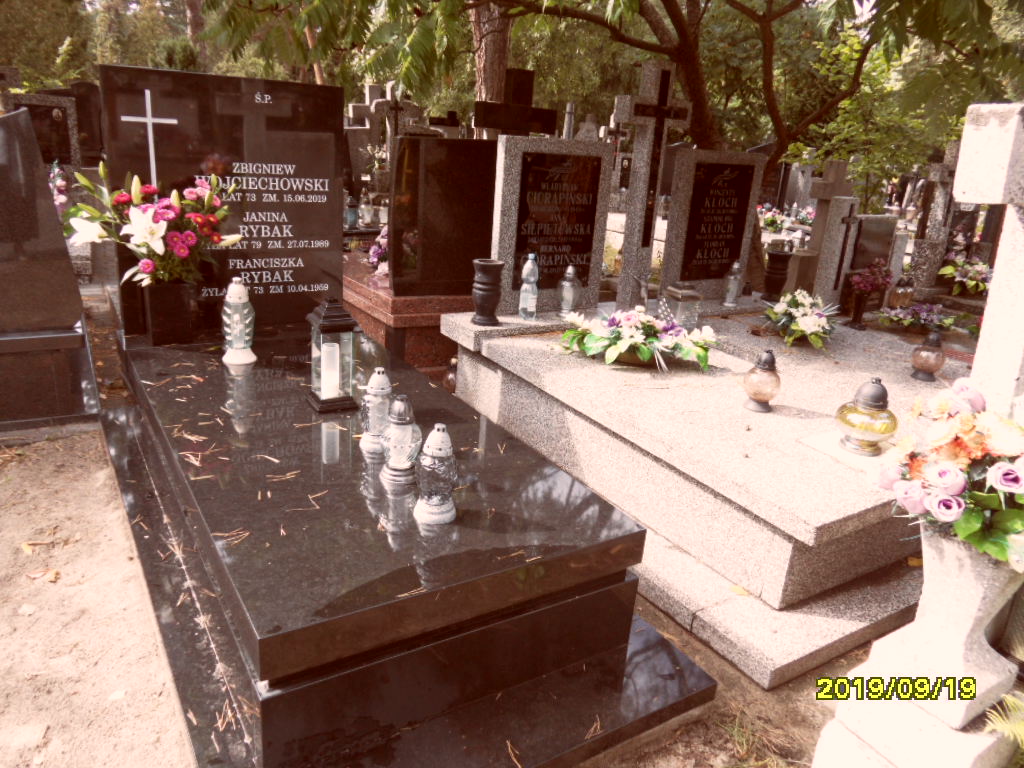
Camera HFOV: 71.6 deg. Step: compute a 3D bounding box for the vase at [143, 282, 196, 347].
[{"bbox_3d":[-1.258,-0.272,2.607,0.140,0.231,0.149,-8,24,-33],"label":"vase"}]

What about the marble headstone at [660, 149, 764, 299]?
[{"bbox_3d":[1.295,-1.013,4.581,0.715,0.910,0.100,-7,20,-33],"label":"marble headstone"}]

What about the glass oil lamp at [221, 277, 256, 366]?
[{"bbox_3d":[-0.950,-0.224,2.455,0.122,0.285,0.122,-7,22,-31],"label":"glass oil lamp"}]

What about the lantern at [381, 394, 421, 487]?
[{"bbox_3d":[-0.268,0.129,1.721,0.100,0.217,0.100,4,19,-1],"label":"lantern"}]

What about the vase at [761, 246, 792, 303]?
[{"bbox_3d":[1.705,-0.704,4.585,0.144,0.328,0.144,-8,24,-33],"label":"vase"}]

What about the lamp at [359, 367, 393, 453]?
[{"bbox_3d":[-0.358,0.065,1.870,0.093,0.224,0.093,-7,22,-31],"label":"lamp"}]

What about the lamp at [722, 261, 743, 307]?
[{"bbox_3d":[1.454,-0.655,4.643,0.115,0.277,0.115,-7,22,-31],"label":"lamp"}]

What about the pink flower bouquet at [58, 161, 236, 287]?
[{"bbox_3d":[-1.301,-0.576,2.562,0.580,0.440,0.450,-7,22,-31],"label":"pink flower bouquet"}]

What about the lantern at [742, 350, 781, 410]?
[{"bbox_3d":[0.957,-0.017,2.680,0.140,0.225,0.140,-7,20,-33],"label":"lantern"}]

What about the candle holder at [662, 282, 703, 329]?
[{"bbox_3d":[0.927,-0.422,3.856,0.145,0.235,0.145,-7,20,-33],"label":"candle holder"}]

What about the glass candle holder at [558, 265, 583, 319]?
[{"bbox_3d":[0.317,-0.503,3.847,0.122,0.279,0.122,5,20,-2],"label":"glass candle holder"}]

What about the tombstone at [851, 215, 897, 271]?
[{"bbox_3d":[2.767,-1.092,5.459,0.520,0.415,0.070,-7,20,-33],"label":"tombstone"}]

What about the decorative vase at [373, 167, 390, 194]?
[{"bbox_3d":[-1.258,-1.973,6.900,0.190,0.270,0.190,-8,24,-33],"label":"decorative vase"}]

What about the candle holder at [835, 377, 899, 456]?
[{"bbox_3d":[1.292,0.109,2.526,0.222,0.257,0.222,-7,22,-31],"label":"candle holder"}]

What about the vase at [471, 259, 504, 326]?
[{"bbox_3d":[-0.116,-0.469,3.663,0.172,0.315,0.172,4,19,-1],"label":"vase"}]

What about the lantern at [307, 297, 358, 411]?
[{"bbox_3d":[-0.547,-0.100,2.150,0.150,0.319,0.150,-7,22,-31],"label":"lantern"}]

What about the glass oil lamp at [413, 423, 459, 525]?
[{"bbox_3d":[-0.166,0.196,1.606,0.097,0.224,0.097,5,20,-2],"label":"glass oil lamp"}]

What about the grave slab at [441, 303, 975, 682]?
[{"bbox_3d":[1.233,0.072,3.493,2.794,0.393,2.459,-7,22,-31],"label":"grave slab"}]

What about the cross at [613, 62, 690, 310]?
[{"bbox_3d":[0.785,-1.124,4.159,0.450,1.370,0.120,-7,22,-31],"label":"cross"}]

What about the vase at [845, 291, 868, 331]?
[{"bbox_3d":[2.202,-0.469,4.485,0.140,0.219,0.140,-7,22,-31],"label":"vase"}]

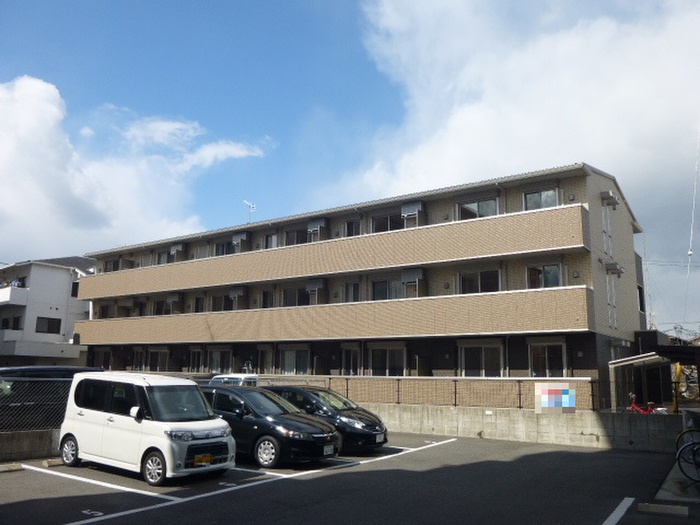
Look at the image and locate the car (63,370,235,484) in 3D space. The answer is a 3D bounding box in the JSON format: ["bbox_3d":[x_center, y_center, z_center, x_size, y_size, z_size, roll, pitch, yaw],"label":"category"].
[{"bbox_3d":[-3.650,2.905,10.722,3.400,1.750,1.490,-7,-12,35],"label":"car"}]

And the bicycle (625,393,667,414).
[{"bbox_3d":[10.245,5.055,20.252,1.550,1.050,0.560,-5,-11,30],"label":"bicycle"}]

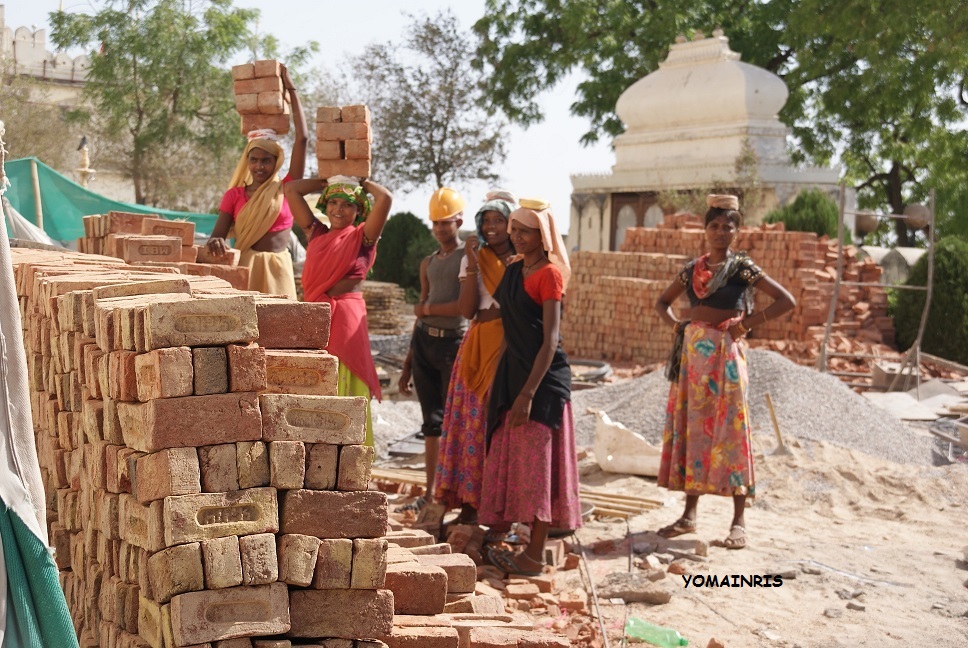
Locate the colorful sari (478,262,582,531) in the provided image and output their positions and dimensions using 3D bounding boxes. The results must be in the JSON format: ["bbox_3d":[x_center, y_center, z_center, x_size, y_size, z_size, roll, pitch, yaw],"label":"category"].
[{"bbox_3d":[0.197,0.307,9.350,0.400,1.120,0.450,-2,4,-41],"label":"colorful sari"}]

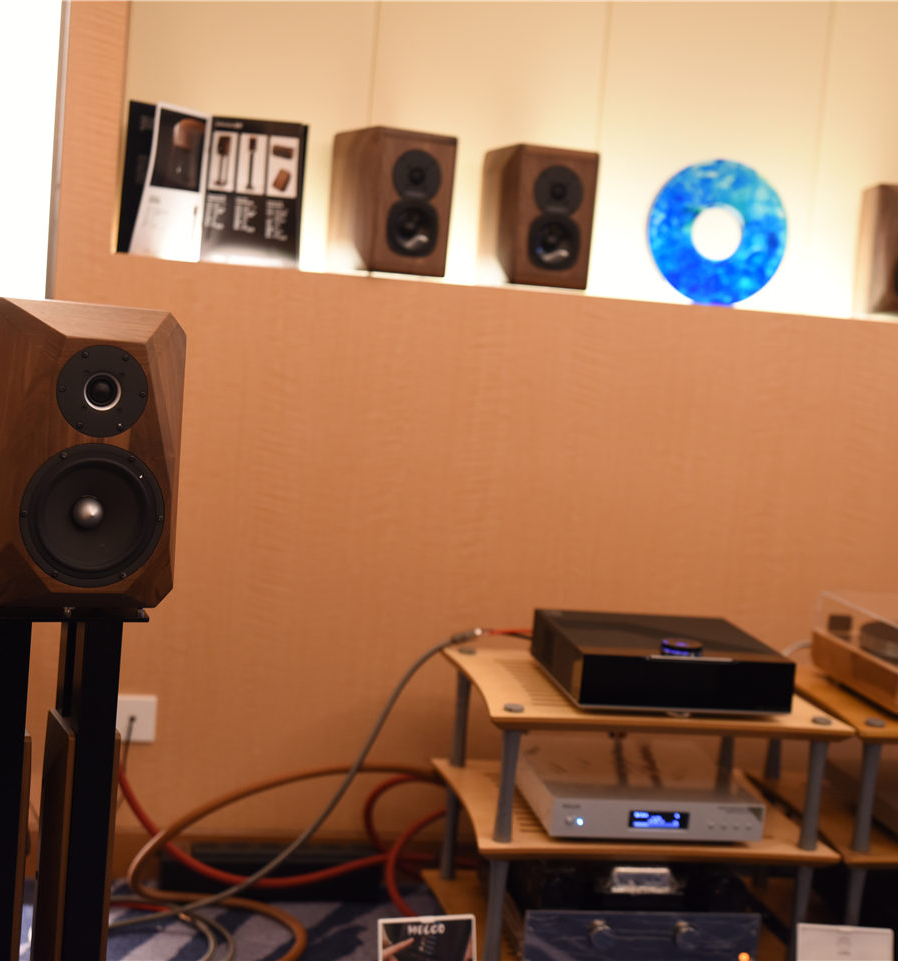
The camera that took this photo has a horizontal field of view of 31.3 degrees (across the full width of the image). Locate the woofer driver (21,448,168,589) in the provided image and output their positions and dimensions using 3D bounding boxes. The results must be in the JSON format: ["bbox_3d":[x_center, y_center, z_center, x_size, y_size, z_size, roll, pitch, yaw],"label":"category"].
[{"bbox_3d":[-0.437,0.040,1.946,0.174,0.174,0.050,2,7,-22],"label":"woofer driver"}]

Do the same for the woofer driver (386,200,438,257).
[{"bbox_3d":[-0.076,-0.490,3.111,0.109,0.109,0.035,2,7,-27],"label":"woofer driver"}]

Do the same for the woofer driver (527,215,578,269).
[{"bbox_3d":[0.200,-0.468,3.141,0.108,0.108,0.035,2,7,-22],"label":"woofer driver"}]

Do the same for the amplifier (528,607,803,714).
[{"bbox_3d":[0.351,0.302,2.701,0.350,0.106,0.344,4,7,-10],"label":"amplifier"}]

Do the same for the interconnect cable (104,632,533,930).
[{"bbox_3d":[-0.234,0.512,2.880,0.720,0.560,0.200,4,7,-10],"label":"interconnect cable"}]

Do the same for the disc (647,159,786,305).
[{"bbox_3d":[0.540,-0.500,3.224,0.288,0.288,0.030,4,7,-10],"label":"disc"}]

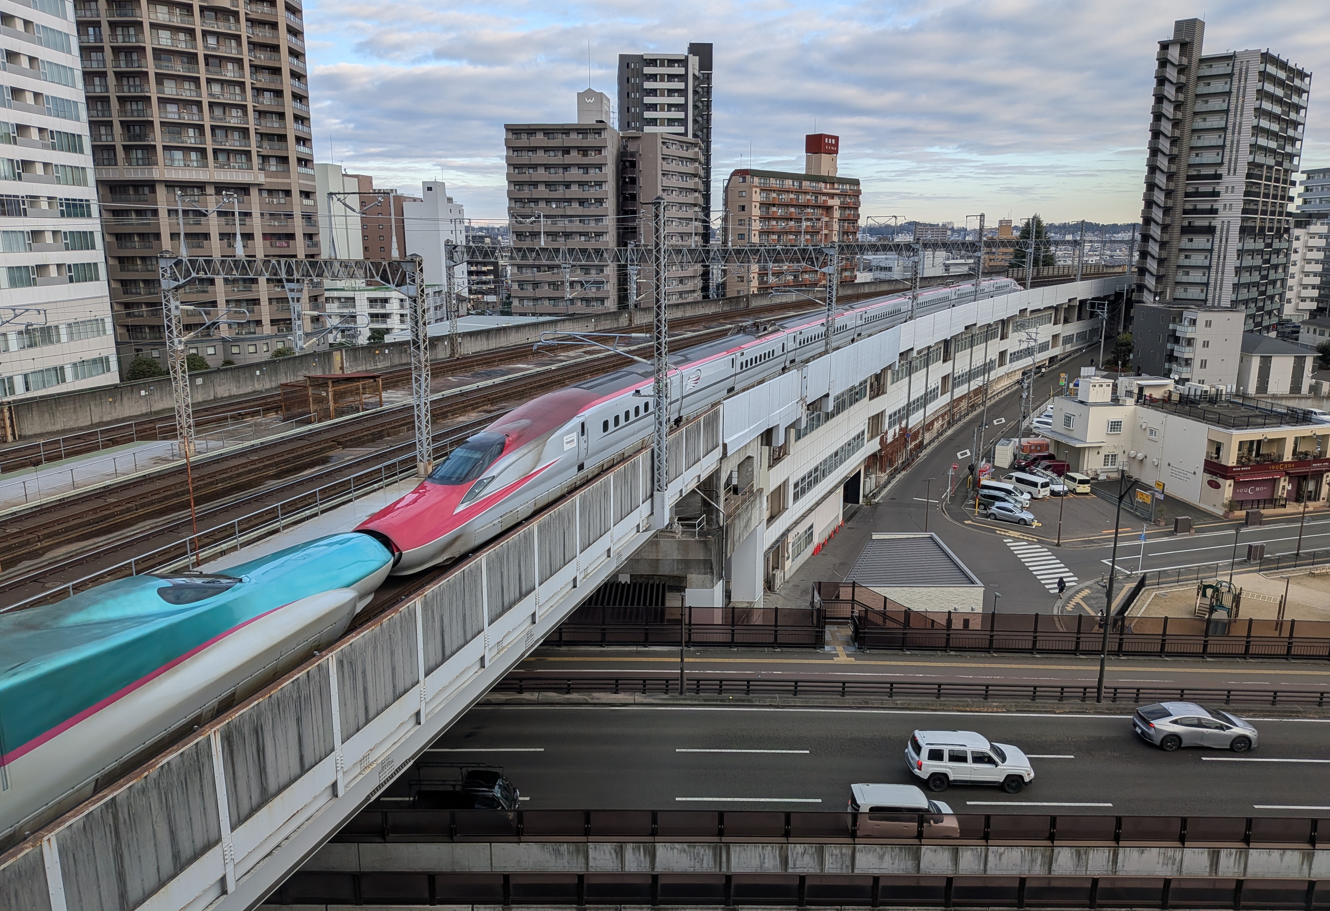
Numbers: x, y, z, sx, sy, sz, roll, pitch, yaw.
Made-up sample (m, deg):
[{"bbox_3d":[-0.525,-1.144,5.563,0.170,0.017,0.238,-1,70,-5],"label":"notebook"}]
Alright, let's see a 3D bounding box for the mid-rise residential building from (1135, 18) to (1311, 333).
[{"bbox_3d":[106.599,-49.501,176.342,30.000,57.000,17.000,-12,17,-43],"label":"mid-rise residential building"}]

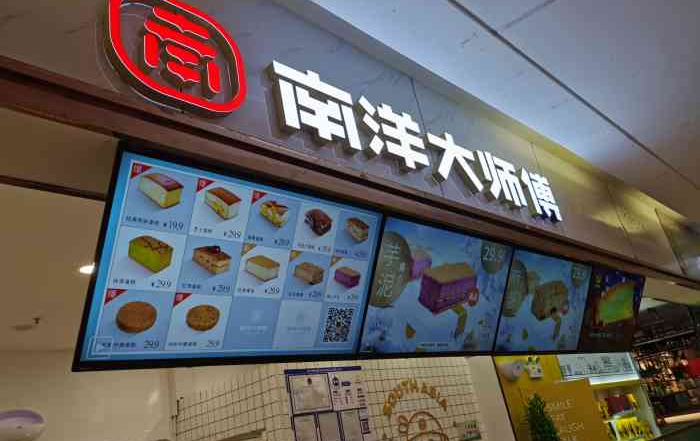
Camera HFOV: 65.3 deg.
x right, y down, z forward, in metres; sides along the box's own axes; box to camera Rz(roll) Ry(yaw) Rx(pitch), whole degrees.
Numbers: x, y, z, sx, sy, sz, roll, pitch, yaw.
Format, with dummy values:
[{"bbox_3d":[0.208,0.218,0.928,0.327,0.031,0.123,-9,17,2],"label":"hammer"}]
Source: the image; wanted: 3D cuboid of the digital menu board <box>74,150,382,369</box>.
[{"bbox_3d":[-0.307,0.172,1.811,1.048,0.597,0.060,12,-2,-44],"label":"digital menu board"}]

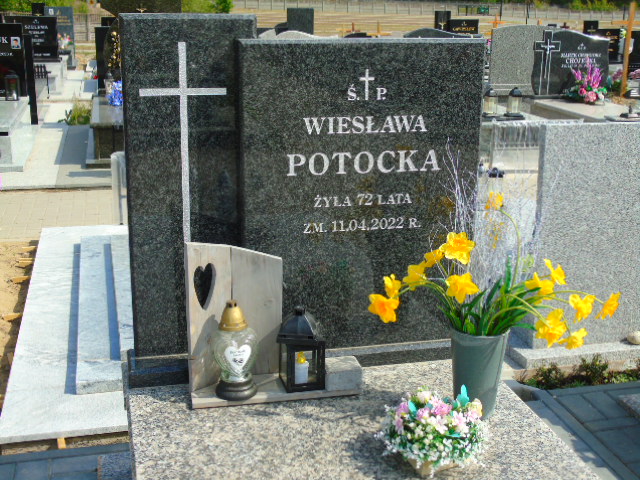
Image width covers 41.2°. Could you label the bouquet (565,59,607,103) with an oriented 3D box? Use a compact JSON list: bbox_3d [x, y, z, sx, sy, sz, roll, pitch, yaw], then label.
[{"bbox_3d":[2.899,-1.713,9.250,0.420,0.440,0.330,-3,17,-14],"label":"bouquet"}]

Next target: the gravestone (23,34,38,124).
[{"bbox_3d":[-2.797,-1.551,8.217,0.070,0.870,0.090,-3,17,-14],"label":"gravestone"}]

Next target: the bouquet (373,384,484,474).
[{"bbox_3d":[0.251,0.434,2.002,0.238,0.170,0.196,-3,17,-14],"label":"bouquet"}]

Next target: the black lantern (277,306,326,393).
[{"bbox_3d":[-0.050,0.288,2.316,0.125,0.221,0.127,-3,17,-14],"label":"black lantern"}]

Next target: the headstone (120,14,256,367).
[{"bbox_3d":[-0.353,-0.135,2.361,0.352,0.953,0.059,-3,17,-14],"label":"headstone"}]

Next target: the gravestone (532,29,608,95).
[{"bbox_3d":[2.820,-2.003,9.573,0.950,0.740,0.090,-3,17,-14],"label":"gravestone"}]

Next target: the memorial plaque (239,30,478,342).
[{"bbox_3d":[0.112,-0.117,2.433,0.694,0.896,0.059,-3,17,-14],"label":"memorial plaque"}]

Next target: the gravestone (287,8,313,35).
[{"bbox_3d":[-0.308,-2.957,12.604,0.400,0.900,0.080,-3,17,-14],"label":"gravestone"}]

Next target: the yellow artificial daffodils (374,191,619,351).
[{"bbox_3d":[0.443,0.072,2.159,0.636,0.360,0.329,-3,17,-14],"label":"yellow artificial daffodils"}]

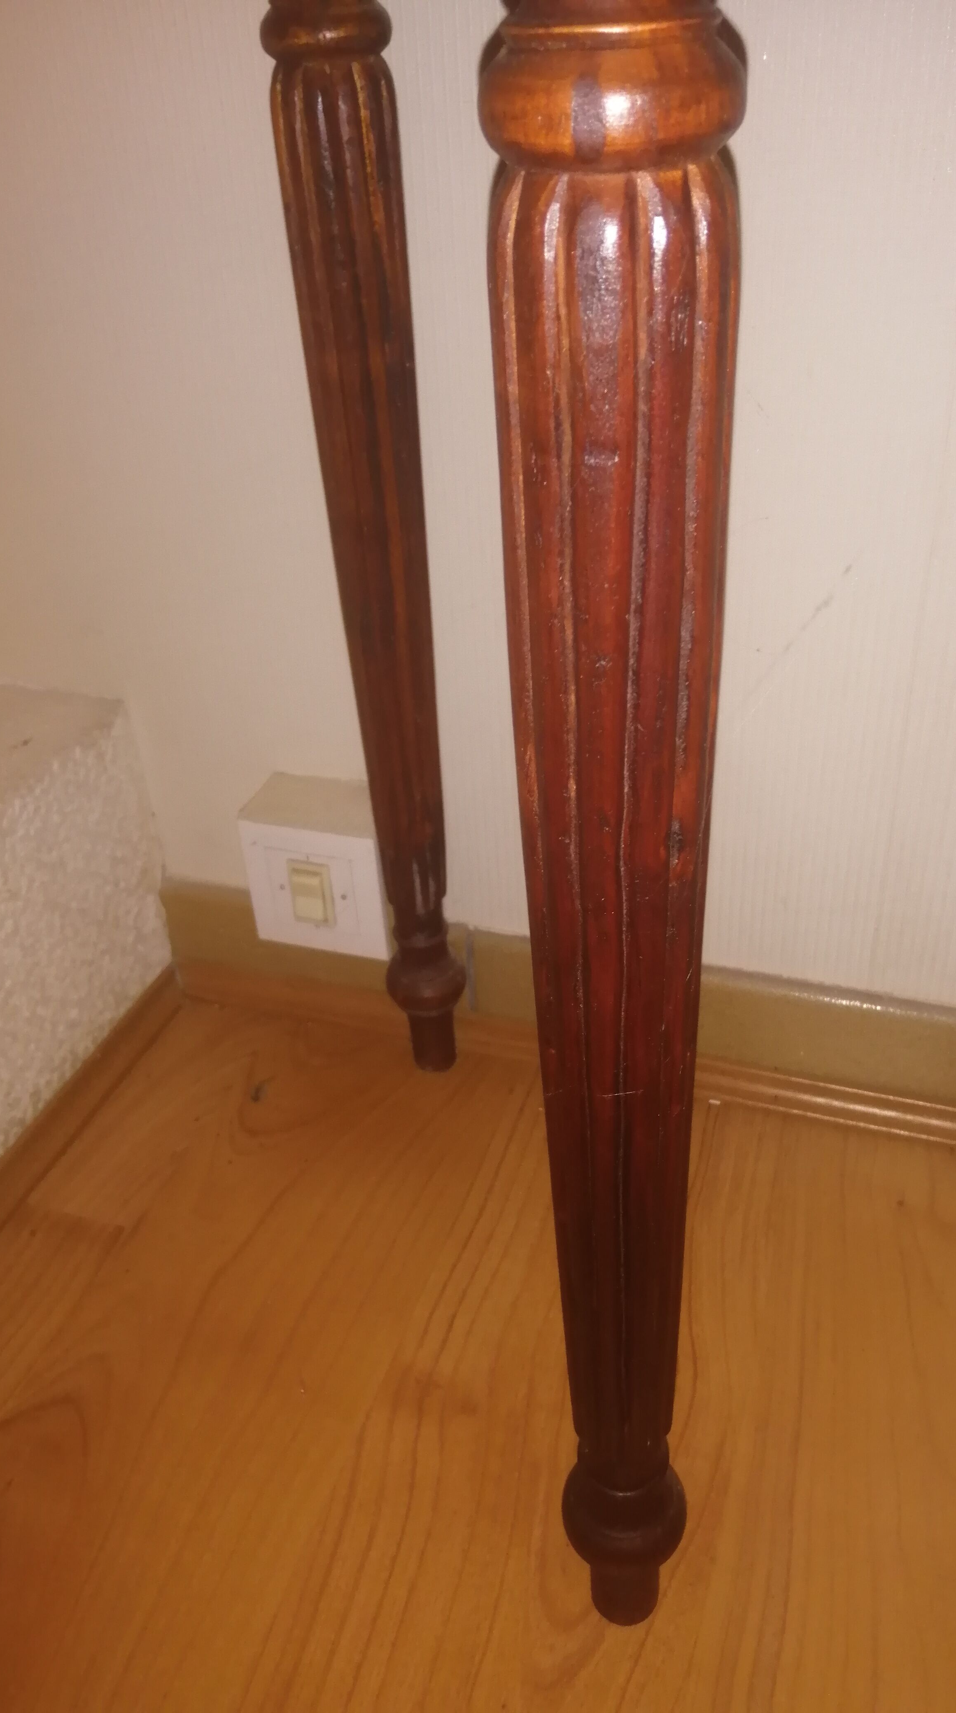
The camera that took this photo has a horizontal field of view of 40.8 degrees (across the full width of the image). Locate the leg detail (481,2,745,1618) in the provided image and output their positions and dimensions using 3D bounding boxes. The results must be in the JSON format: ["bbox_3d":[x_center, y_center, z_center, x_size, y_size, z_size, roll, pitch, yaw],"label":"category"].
[{"bbox_3d":[0.040,0.060,0.360,0.050,0.562,0.050,8,34,19],"label":"leg detail"}]

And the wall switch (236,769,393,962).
[{"bbox_3d":[-0.085,0.006,0.750,0.084,0.082,0.049,8,34,19],"label":"wall switch"}]

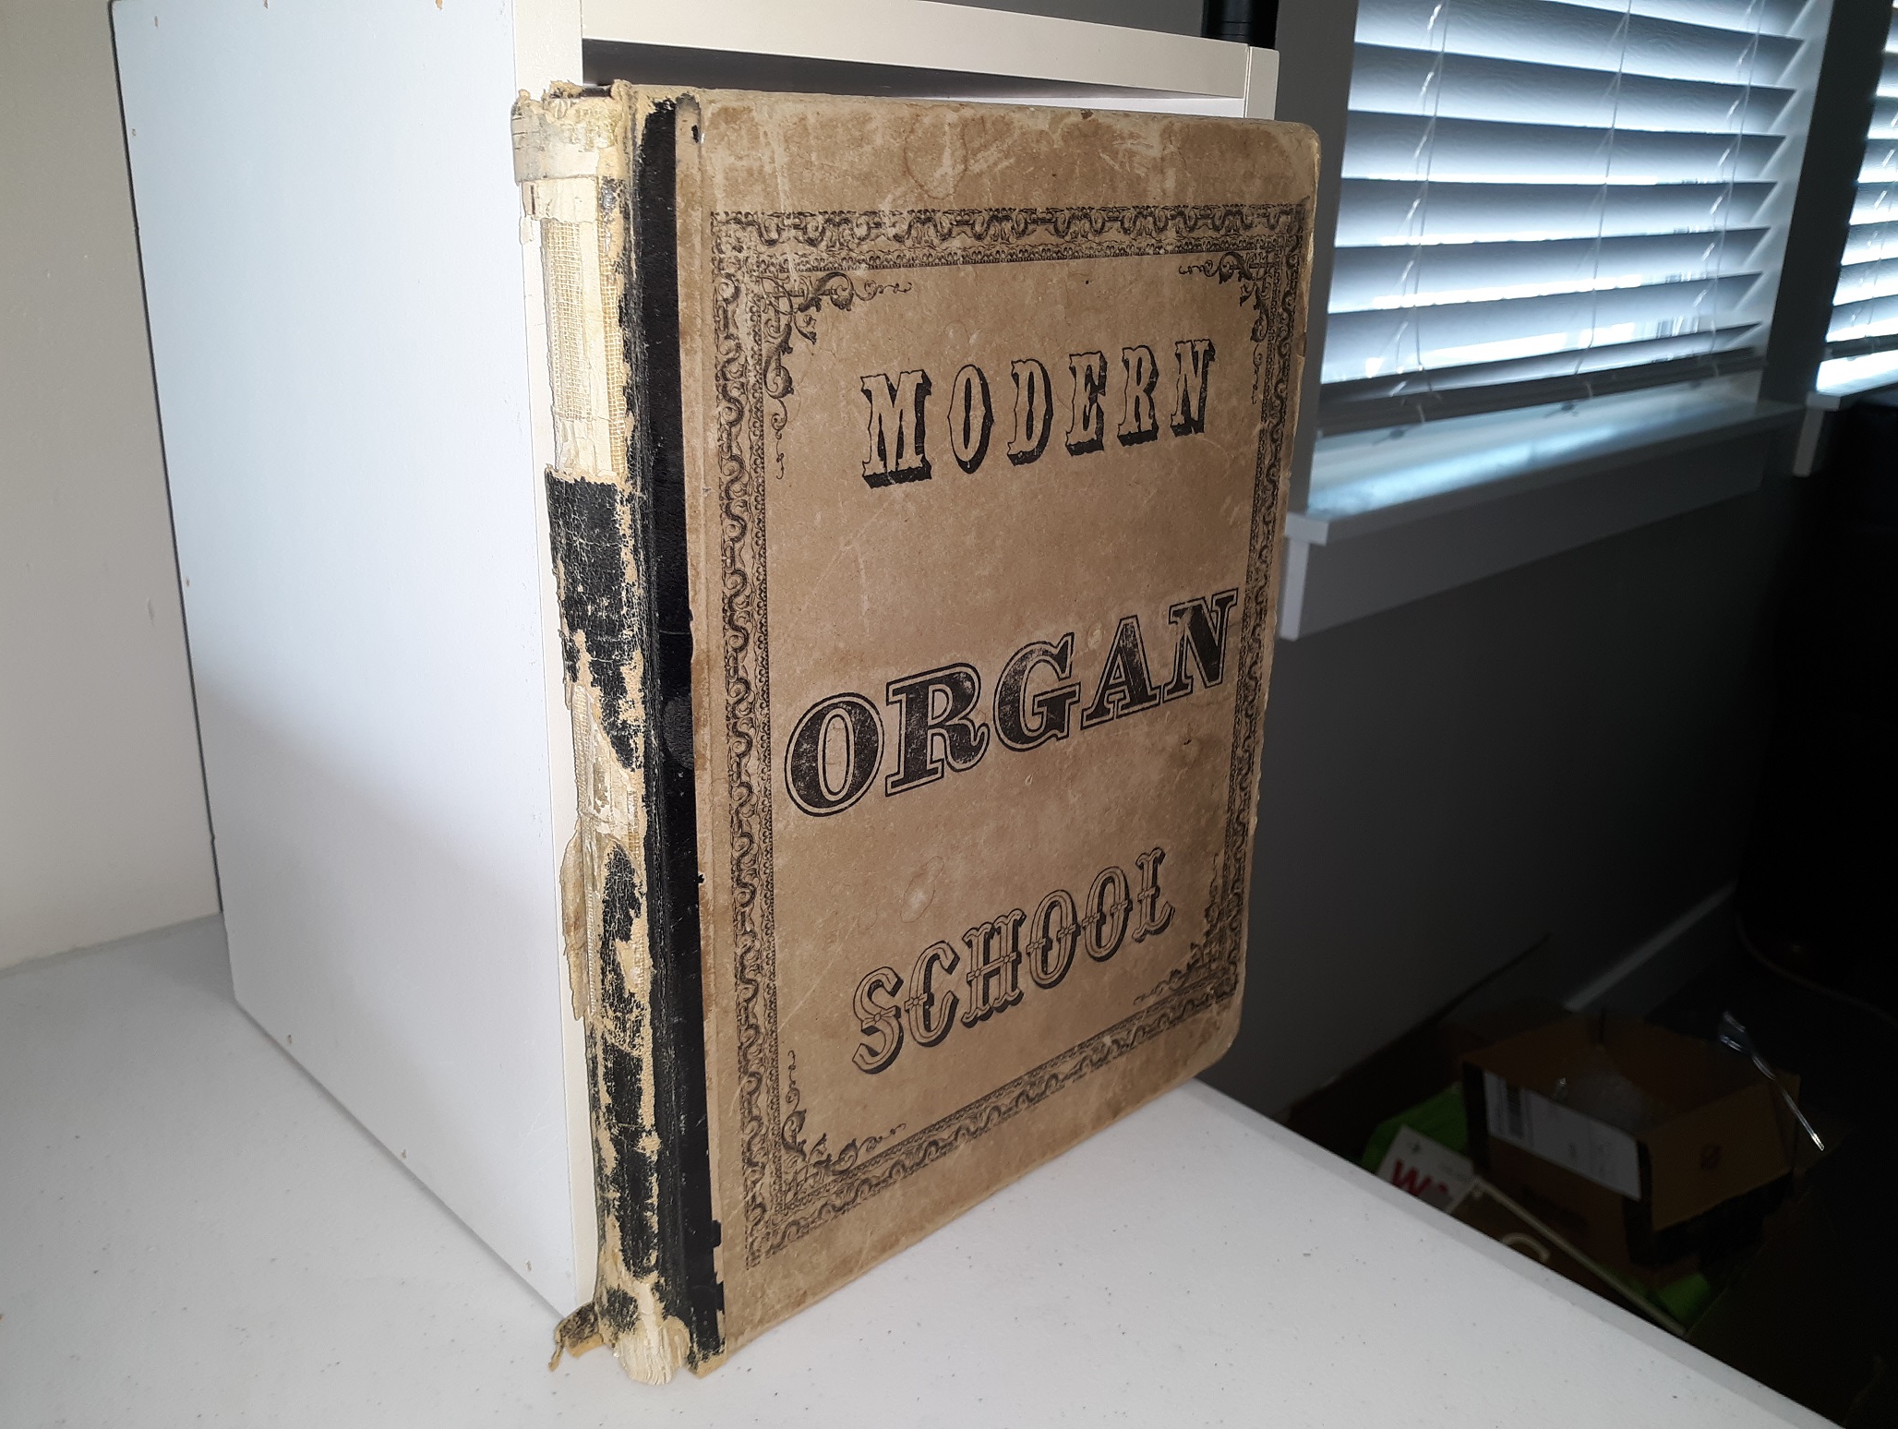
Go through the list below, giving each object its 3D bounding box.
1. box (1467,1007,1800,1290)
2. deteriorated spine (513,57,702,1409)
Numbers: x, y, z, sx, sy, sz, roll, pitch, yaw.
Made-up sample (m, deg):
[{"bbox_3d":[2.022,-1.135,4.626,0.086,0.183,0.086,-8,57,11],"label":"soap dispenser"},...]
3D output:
[{"bbox_3d":[0.599,0.378,1.390,0.180,0.130,0.182,-12,19,-32],"label":"box"},{"bbox_3d":[-0.082,0.023,0.394,0.022,0.340,0.037,-16,26,-40],"label":"deteriorated spine"}]

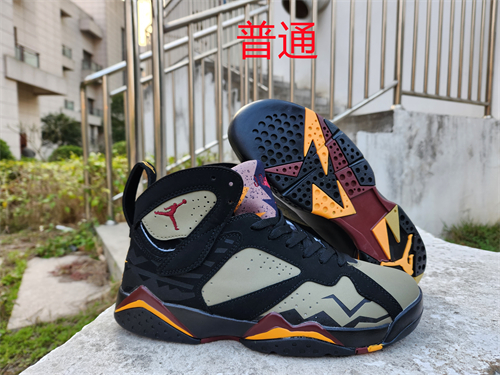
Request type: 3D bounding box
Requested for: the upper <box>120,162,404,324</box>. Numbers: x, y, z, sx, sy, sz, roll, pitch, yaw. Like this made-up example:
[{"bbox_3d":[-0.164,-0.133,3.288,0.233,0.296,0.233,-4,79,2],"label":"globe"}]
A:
[{"bbox_3d":[0.008,0.042,0.321,0.271,0.134,0.100,0,4,5],"label":"upper"}]

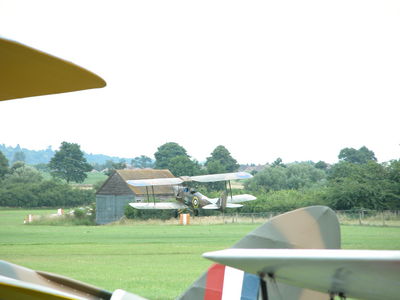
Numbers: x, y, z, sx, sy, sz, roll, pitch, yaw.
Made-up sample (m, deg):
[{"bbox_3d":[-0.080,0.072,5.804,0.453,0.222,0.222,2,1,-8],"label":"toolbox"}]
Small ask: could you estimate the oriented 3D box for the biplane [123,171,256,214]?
[{"bbox_3d":[0.085,3.310,203.900,8.940,2.600,7.270,-2,7,-27],"label":"biplane"}]

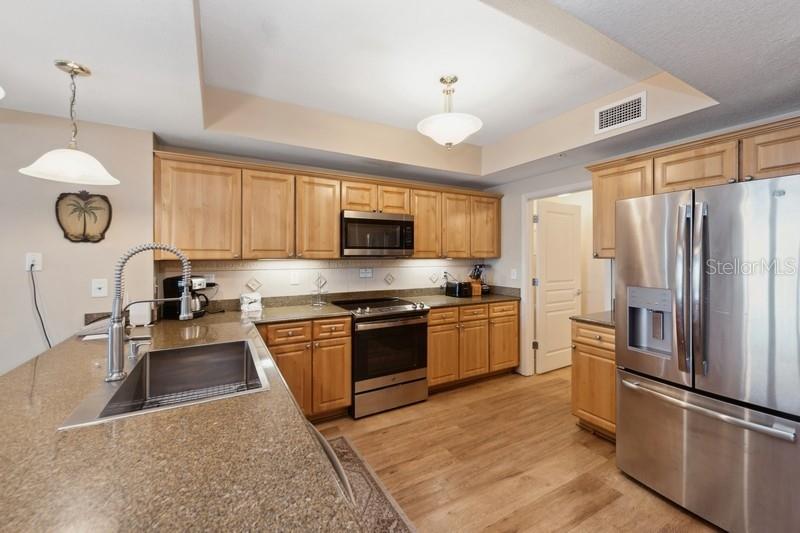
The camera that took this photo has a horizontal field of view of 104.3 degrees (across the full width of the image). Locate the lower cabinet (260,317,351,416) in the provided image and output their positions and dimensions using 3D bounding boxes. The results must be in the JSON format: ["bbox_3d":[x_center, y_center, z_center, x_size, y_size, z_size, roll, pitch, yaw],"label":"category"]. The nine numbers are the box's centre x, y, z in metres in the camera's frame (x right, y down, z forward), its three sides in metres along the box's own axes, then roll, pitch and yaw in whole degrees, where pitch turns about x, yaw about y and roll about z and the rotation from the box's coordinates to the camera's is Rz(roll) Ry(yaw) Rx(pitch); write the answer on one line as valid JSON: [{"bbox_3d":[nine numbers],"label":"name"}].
[{"bbox_3d":[-0.894,0.867,2.780,0.759,0.834,0.633,-1,2,-29],"label":"lower cabinet"}]

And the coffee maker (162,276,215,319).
[{"bbox_3d":[-1.698,0.241,2.518,0.290,0.345,0.200,1,2,18],"label":"coffee maker"}]

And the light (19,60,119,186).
[{"bbox_3d":[-1.602,-0.700,1.527,0.342,0.545,0.342,-1,2,-29],"label":"light"}]

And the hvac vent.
[{"bbox_3d":[1.636,-1.143,2.337,0.025,0.205,0.349,-1,2,-29],"label":"hvac vent"}]

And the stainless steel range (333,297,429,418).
[{"bbox_3d":[-0.197,0.849,3.116,0.769,0.930,0.678,-1,2,-29],"label":"stainless steel range"}]

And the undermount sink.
[{"bbox_3d":[-0.931,0.572,1.393,0.563,0.251,0.836,-1,2,-29],"label":"undermount sink"}]

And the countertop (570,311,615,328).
[{"bbox_3d":[1.749,0.439,2.457,0.653,0.042,0.447,-1,2,-29],"label":"countertop"}]

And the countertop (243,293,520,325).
[{"bbox_3d":[-0.008,0.414,3.251,2.899,0.042,0.658,-1,2,-29],"label":"countertop"}]

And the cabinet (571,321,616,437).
[{"bbox_3d":[1.762,0.876,2.472,0.618,0.834,0.437,-1,2,-29],"label":"cabinet"}]

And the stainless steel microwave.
[{"bbox_3d":[-0.280,-0.317,3.220,0.762,0.419,0.402,-1,2,-29],"label":"stainless steel microwave"}]

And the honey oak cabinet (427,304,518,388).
[{"bbox_3d":[0.695,0.840,3.644,1.302,0.834,0.633,-1,2,-29],"label":"honey oak cabinet"}]

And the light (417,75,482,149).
[{"bbox_3d":[0.339,-1.059,2.159,0.448,0.497,0.448,0,2,0],"label":"light"}]

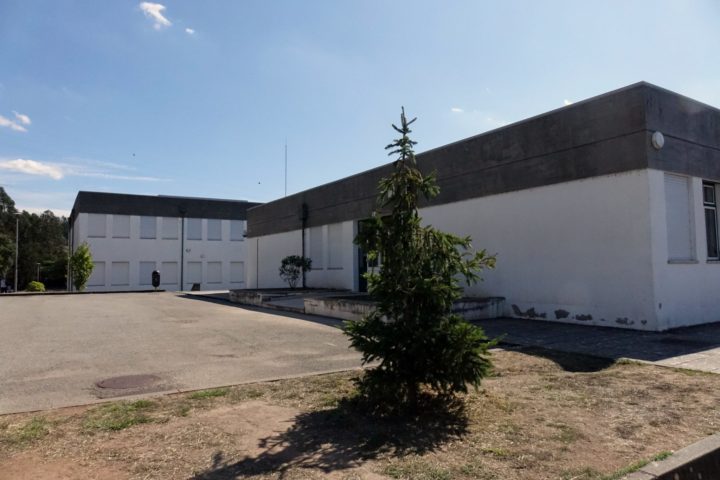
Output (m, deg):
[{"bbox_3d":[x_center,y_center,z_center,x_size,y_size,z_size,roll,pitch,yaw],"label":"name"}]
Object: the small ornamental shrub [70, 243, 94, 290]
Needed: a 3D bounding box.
[{"bbox_3d":[-17.922,1.760,31.000,1.342,3.197,1.342,1,-4,-30],"label":"small ornamental shrub"}]

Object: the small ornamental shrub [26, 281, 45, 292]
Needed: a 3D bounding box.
[{"bbox_3d":[-18.900,2.727,28.000,0.919,0.671,0.919,2,-4,-34],"label":"small ornamental shrub"}]

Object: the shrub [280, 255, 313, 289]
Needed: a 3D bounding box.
[{"bbox_3d":[-2.710,1.344,20.326,1.385,1.419,1.385,0,-4,-8],"label":"shrub"}]

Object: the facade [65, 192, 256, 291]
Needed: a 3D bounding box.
[{"bbox_3d":[-17.599,0.977,50.737,21.900,7.677,21.900,2,-4,-33],"label":"facade"}]

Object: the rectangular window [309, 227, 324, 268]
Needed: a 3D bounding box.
[{"bbox_3d":[-1.801,0.350,20.162,0.150,1.767,1.210,2,-4,-33],"label":"rectangular window"}]

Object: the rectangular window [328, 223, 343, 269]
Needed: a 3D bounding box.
[{"bbox_3d":[-0.969,0.260,18.887,0.150,1.767,1.210,2,-4,-33],"label":"rectangular window"}]

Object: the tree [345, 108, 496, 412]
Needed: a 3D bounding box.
[{"bbox_3d":[0.544,0.171,4.313,1.337,2.704,1.337,-1,-4,7],"label":"tree"}]

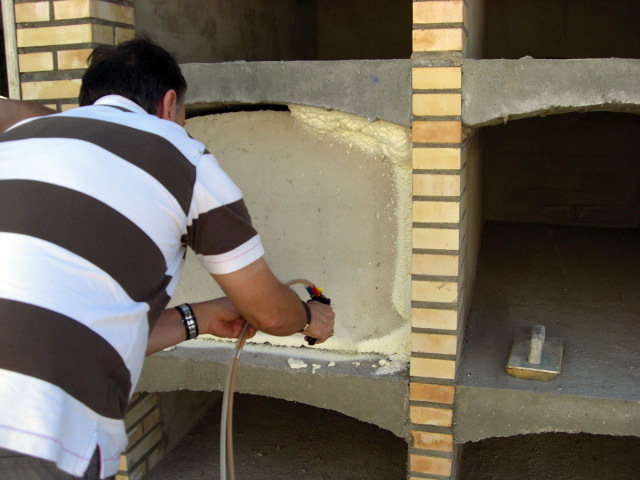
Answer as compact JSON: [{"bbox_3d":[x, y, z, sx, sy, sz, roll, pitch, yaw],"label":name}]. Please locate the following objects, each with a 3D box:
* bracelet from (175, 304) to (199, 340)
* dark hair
[{"bbox_3d":[-0.257,0.157,1.340,0.021,0.067,0.058,-16,0,-18],"label":"bracelet"},{"bbox_3d":[-0.350,-0.295,1.310,0.172,0.160,0.198,7,-6,31],"label":"dark hair"}]

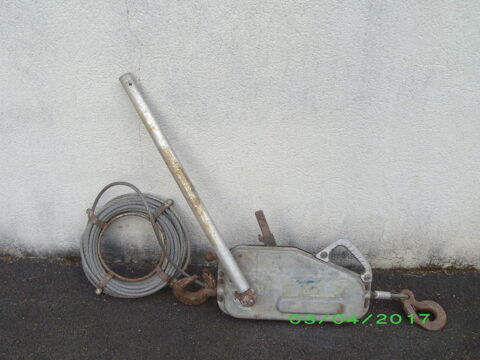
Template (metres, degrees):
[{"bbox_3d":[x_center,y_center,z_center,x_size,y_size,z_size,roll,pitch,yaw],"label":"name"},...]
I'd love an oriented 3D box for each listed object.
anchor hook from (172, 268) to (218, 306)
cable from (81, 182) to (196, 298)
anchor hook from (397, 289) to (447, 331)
[{"bbox_3d":[-0.132,0.310,1.445,0.130,0.095,0.040,2,-18,4],"label":"anchor hook"},{"bbox_3d":[-0.310,0.182,1.505,0.330,0.340,0.075,1,-4,1],"label":"cable"},{"bbox_3d":[0.504,0.355,1.375,0.083,0.038,0.148,-43,65,-4],"label":"anchor hook"}]

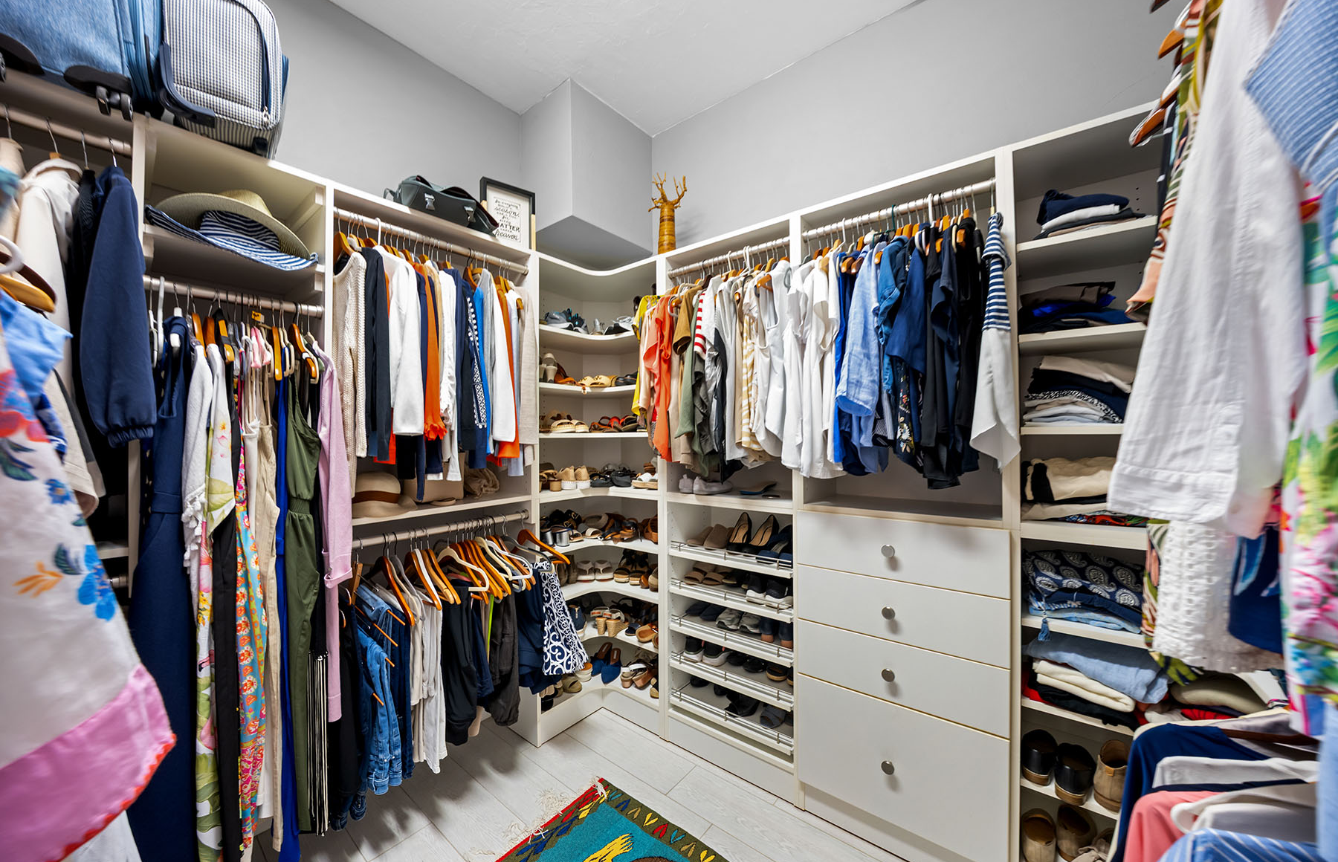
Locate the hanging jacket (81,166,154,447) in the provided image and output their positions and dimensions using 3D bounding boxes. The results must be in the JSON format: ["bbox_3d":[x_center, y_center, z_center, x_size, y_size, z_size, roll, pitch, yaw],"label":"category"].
[{"bbox_3d":[-1.370,-0.312,1.104,0.460,0.697,0.130,-1,-1,42],"label":"hanging jacket"}]

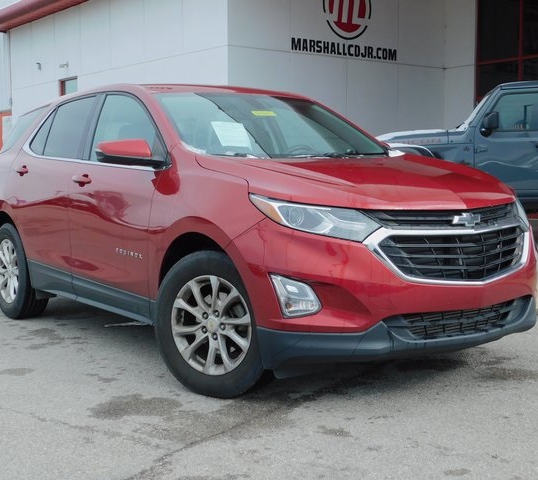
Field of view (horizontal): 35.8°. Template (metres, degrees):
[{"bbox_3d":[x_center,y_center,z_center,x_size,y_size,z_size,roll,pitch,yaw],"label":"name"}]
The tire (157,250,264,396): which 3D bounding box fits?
[{"bbox_3d":[-0.225,0.394,4.021,0.722,0.716,0.230,3,6,33],"label":"tire"}]

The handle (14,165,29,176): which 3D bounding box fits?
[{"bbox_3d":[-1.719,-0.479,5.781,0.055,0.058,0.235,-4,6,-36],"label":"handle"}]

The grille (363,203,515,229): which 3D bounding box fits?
[{"bbox_3d":[0.873,-0.102,3.820,1.060,0.125,0.200,-4,6,-36],"label":"grille"}]

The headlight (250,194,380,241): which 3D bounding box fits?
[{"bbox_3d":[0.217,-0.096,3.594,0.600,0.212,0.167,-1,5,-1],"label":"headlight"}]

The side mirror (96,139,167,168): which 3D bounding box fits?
[{"bbox_3d":[-0.705,-0.448,4.259,0.260,0.155,0.240,-4,6,-36],"label":"side mirror"}]

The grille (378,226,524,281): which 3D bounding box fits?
[{"bbox_3d":[0.907,0.066,3.790,1.080,0.265,0.190,-4,6,-36],"label":"grille"}]

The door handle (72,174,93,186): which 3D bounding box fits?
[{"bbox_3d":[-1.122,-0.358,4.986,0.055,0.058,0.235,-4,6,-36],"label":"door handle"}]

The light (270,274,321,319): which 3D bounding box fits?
[{"bbox_3d":[0.113,0.245,3.574,0.231,0.192,0.080,0,5,1],"label":"light"}]

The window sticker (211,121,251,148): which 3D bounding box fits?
[{"bbox_3d":[-0.204,-0.574,4.522,0.180,0.012,0.285,1,33,-15],"label":"window sticker"}]

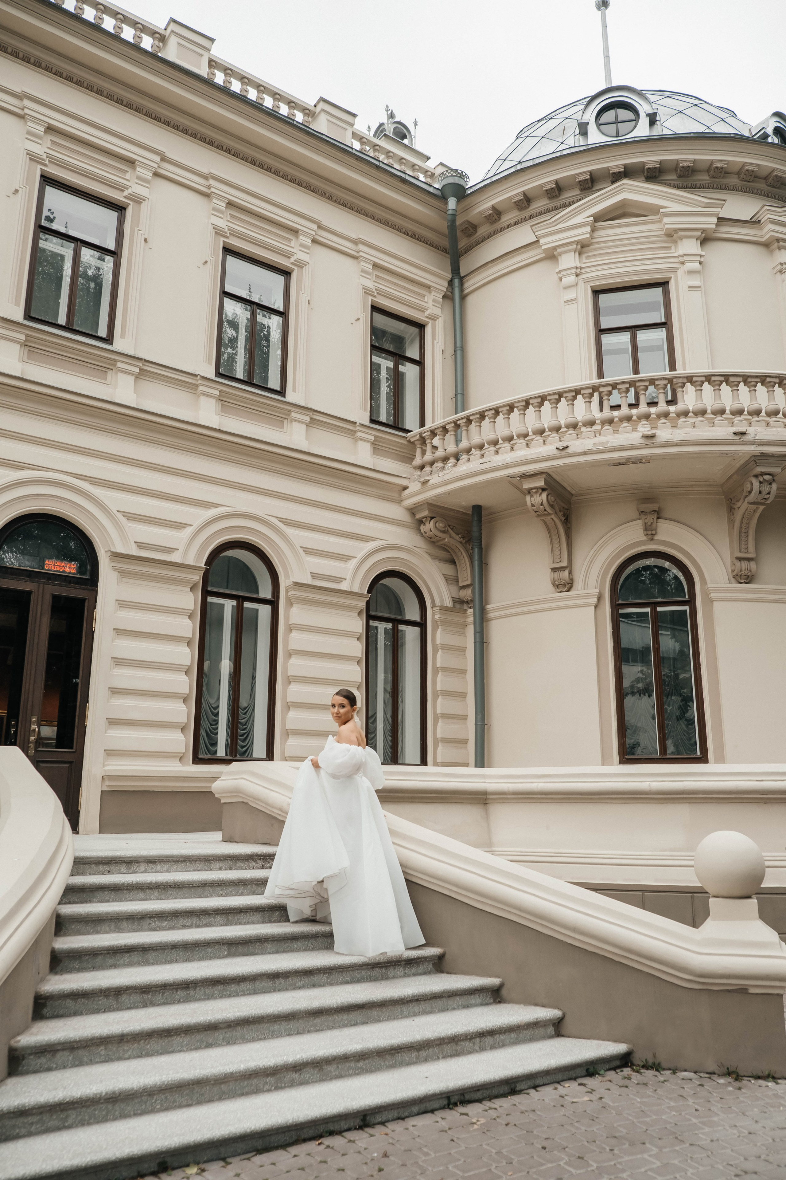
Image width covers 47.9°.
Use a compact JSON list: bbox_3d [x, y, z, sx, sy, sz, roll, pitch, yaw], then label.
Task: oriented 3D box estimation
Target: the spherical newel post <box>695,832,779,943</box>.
[{"bbox_3d":[2.077,1.801,5.393,0.460,0.645,0.460,-3,-14,13],"label":"spherical newel post"}]

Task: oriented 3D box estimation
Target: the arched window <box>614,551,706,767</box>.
[{"bbox_3d":[3.746,0.918,12.569,1.170,3.040,0.160,-3,-14,12],"label":"arched window"}]

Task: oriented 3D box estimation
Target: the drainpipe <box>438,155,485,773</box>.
[{"bbox_3d":[1.022,-1.826,13.538,0.620,10.193,1.000,-1,-13,7],"label":"drainpipe"}]

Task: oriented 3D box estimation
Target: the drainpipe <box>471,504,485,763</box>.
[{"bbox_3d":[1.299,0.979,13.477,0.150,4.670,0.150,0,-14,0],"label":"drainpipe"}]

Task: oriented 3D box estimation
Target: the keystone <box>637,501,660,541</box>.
[{"bbox_3d":[3.490,-0.939,12.069,0.269,0.484,0.240,-3,-14,14],"label":"keystone"}]

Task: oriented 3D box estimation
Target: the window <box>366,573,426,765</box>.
[{"bbox_3d":[0.063,1.127,12.792,1.091,2.860,0.150,10,-16,-35],"label":"window"}]

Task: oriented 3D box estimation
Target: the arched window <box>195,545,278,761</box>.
[{"bbox_3d":[-1.961,0.787,11.372,1.095,2.886,0.150,10,-16,-35],"label":"arched window"}]

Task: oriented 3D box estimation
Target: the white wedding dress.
[{"bbox_3d":[-0.324,1.733,6.195,0.850,1.400,0.950,12,-18,-41],"label":"white wedding dress"}]

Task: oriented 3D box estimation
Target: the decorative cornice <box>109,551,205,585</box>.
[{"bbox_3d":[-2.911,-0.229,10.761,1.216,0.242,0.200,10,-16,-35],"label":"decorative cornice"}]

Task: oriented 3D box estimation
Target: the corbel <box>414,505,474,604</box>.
[{"bbox_3d":[0.841,-0.527,13.896,1.080,1.470,0.460,10,-17,-36],"label":"corbel"}]

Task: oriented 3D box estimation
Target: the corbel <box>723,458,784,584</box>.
[{"bbox_3d":[5.008,-0.939,12.123,0.460,1.470,1.080,2,-14,-5],"label":"corbel"}]

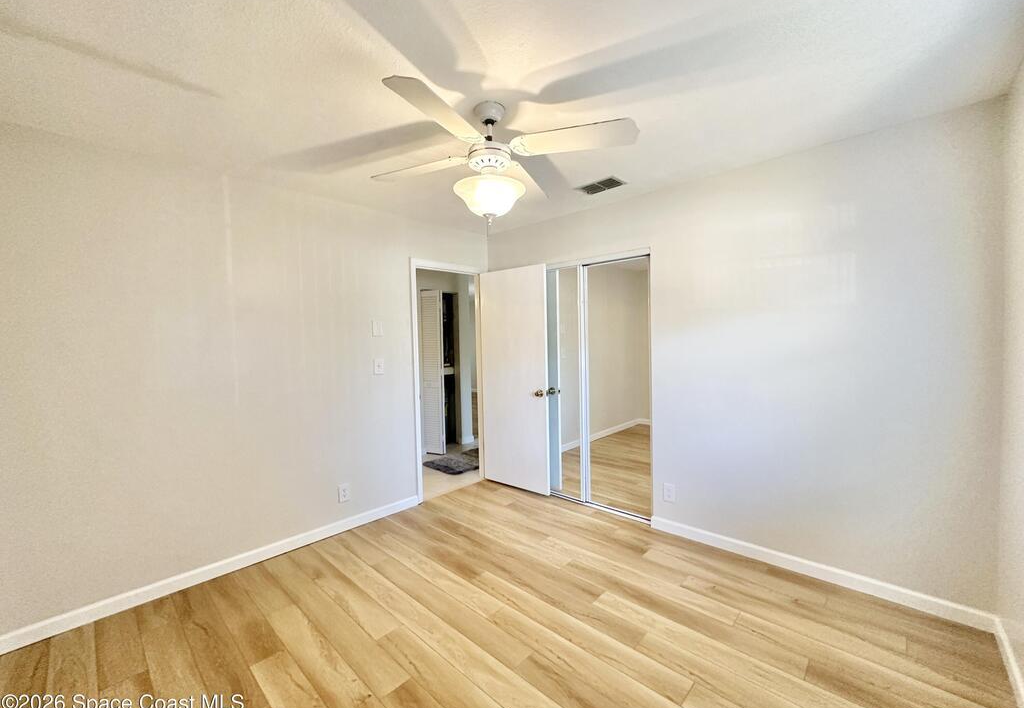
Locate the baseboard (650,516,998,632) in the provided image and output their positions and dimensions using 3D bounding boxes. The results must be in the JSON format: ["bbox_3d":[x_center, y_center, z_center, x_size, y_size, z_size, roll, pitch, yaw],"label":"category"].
[{"bbox_3d":[1.641,1.246,2.488,1.662,0.087,0.016,1,3,43],"label":"baseboard"}]

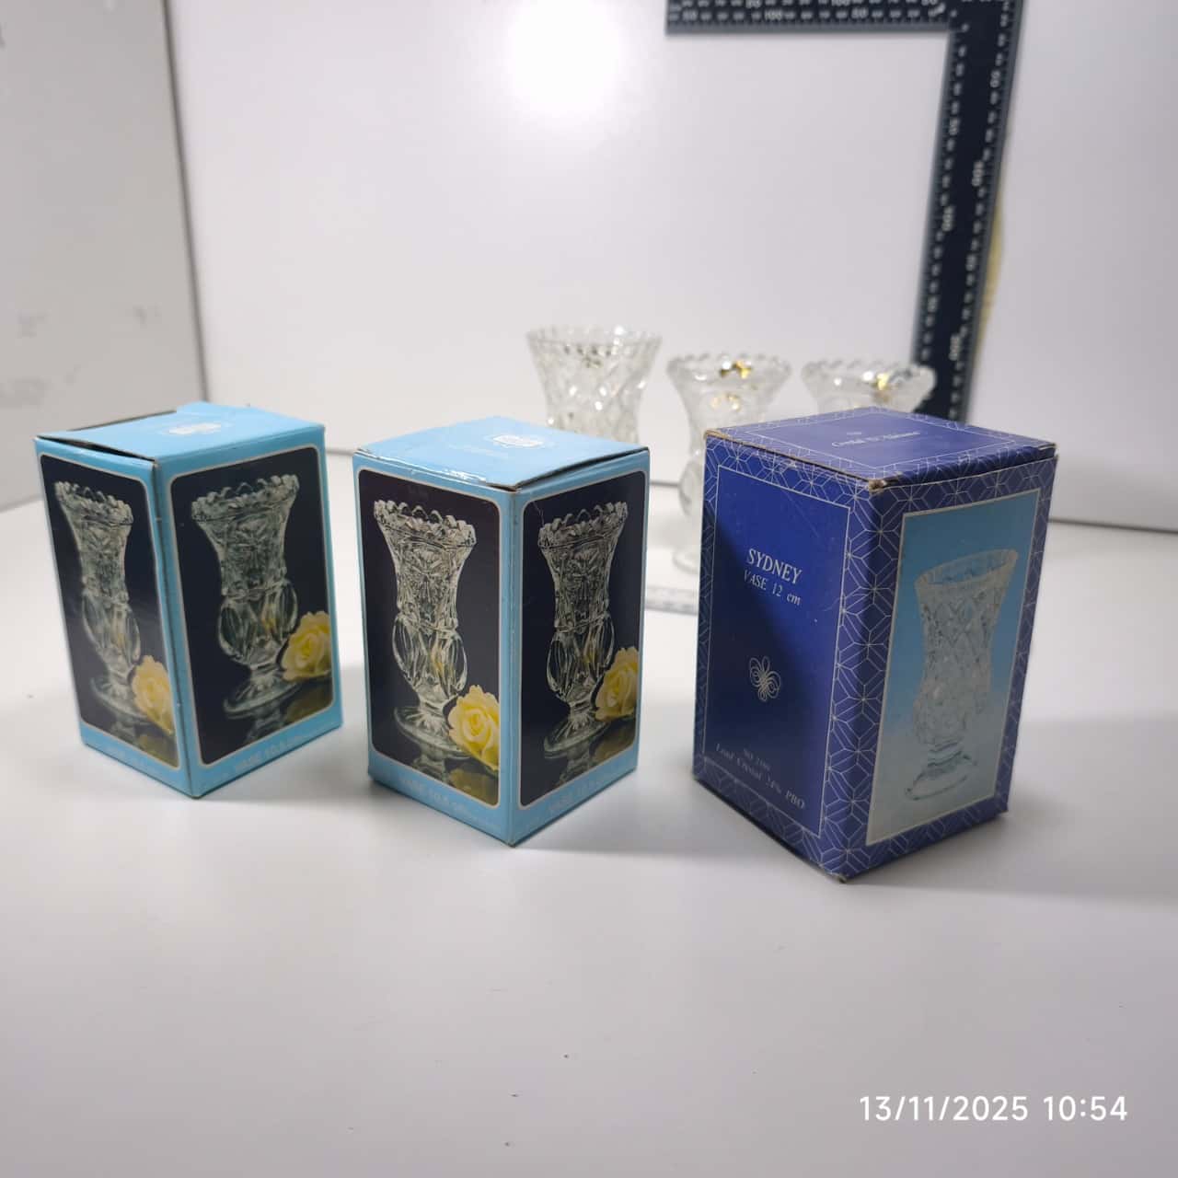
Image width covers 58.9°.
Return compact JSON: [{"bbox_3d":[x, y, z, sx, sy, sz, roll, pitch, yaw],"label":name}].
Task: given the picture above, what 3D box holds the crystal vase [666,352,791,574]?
[{"bbox_3d":[0.074,-0.071,0.579,0.066,0.108,0.066,1,20,0],"label":"crystal vase"}]

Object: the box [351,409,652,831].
[{"bbox_3d":[-0.028,0.010,0.345,0.067,0.113,0.064,17,25,36],"label":"box"}]

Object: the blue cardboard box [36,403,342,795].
[{"bbox_3d":[-0.137,0.001,0.366,0.064,0.113,0.064,14,24,32],"label":"blue cardboard box"}]

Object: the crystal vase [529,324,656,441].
[{"bbox_3d":[0.002,-0.078,0.576,0.070,0.121,0.070,1,20,0],"label":"crystal vase"}]

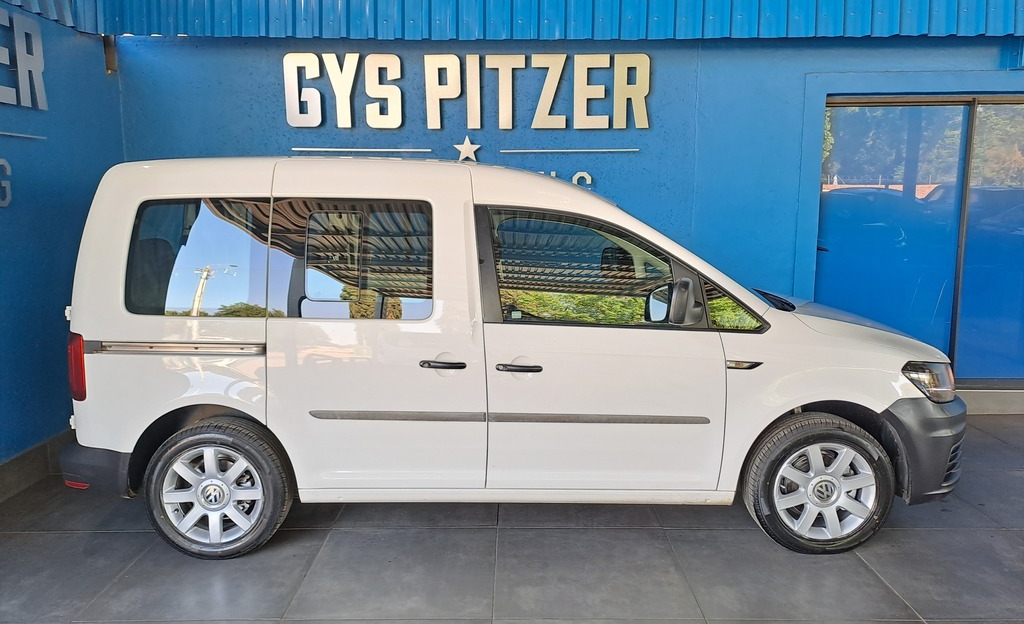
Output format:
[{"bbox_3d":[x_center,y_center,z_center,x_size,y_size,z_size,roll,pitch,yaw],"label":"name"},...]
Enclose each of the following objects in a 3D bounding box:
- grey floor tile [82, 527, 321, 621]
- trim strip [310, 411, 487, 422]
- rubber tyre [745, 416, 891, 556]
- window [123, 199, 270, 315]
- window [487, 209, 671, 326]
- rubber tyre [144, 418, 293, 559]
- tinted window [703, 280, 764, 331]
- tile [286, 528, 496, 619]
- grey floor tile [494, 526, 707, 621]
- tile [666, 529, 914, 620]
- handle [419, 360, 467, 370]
[{"bbox_3d":[-1.270,1.119,3.192,0.800,0.010,0.800,0,8,1],"label":"grey floor tile"},{"bbox_3d":[-0.486,0.446,3.167,0.752,0.035,0.020,1,8,0],"label":"trim strip"},{"bbox_3d":[1.373,0.766,3.342,0.620,0.620,0.205,0,8,0],"label":"rubber tyre"},{"bbox_3d":[-1.338,-0.234,3.158,0.610,0.505,0.030,0,-4,0],"label":"window"},{"bbox_3d":[0.283,-0.192,3.141,0.775,0.520,0.040,0,0,0],"label":"window"},{"bbox_3d":[-1.313,0.789,3.329,0.632,0.630,0.205,0,8,0],"label":"rubber tyre"},{"bbox_3d":[0.959,-0.029,3.200,0.255,0.215,0.030,-1,-8,-6],"label":"tinted window"},{"bbox_3d":[-0.470,1.122,3.220,0.800,0.010,0.795,0,8,1],"label":"tile"},{"bbox_3d":[0.337,1.116,3.211,0.800,0.010,0.795,0,8,1],"label":"grey floor tile"},{"bbox_3d":[1.138,1.107,3.175,0.800,0.010,0.800,0,8,1],"label":"tile"},{"bbox_3d":[-0.291,0.225,3.130,0.199,0.036,0.050,1,5,0],"label":"handle"}]

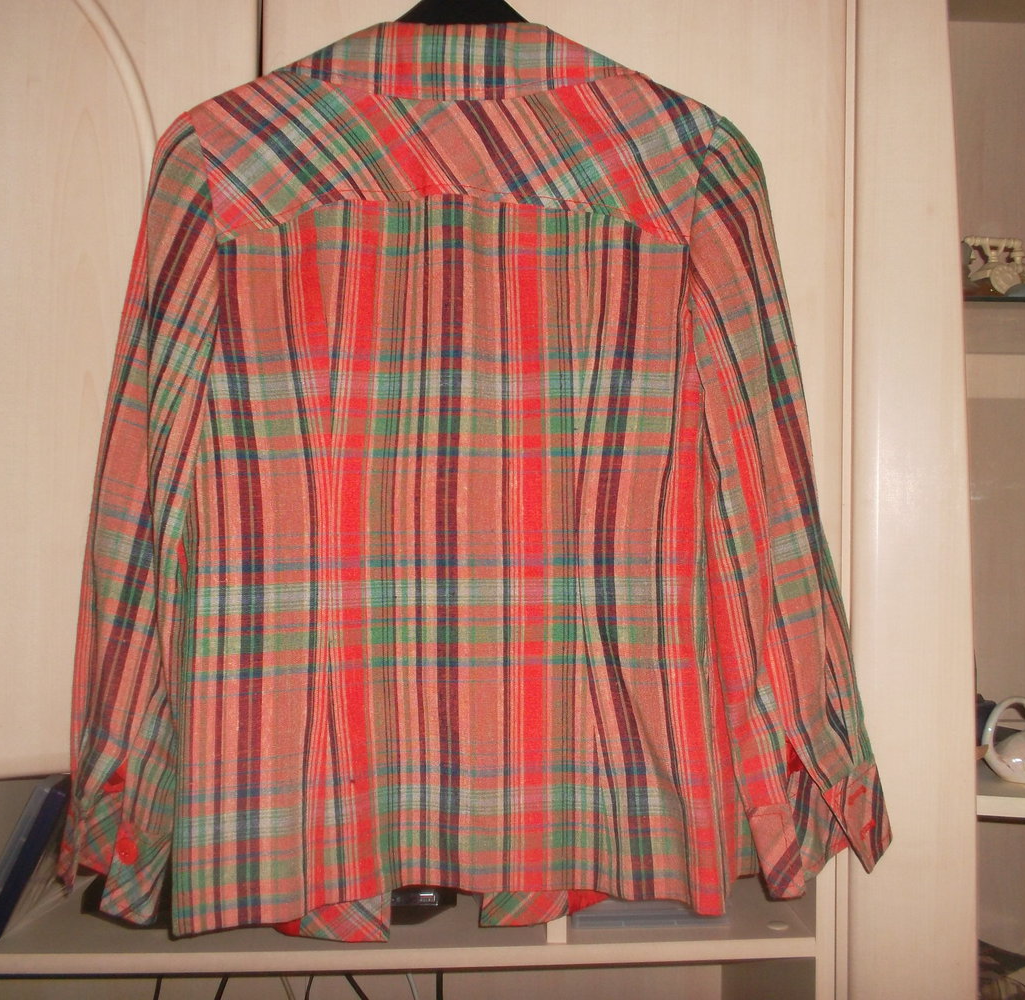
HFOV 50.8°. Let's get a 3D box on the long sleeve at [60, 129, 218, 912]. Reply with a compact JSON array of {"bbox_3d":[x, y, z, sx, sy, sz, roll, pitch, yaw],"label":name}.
[{"bbox_3d":[-0.284,0.014,0.820,0.098,0.600,0.100,3,0,-4],"label":"long sleeve"}]

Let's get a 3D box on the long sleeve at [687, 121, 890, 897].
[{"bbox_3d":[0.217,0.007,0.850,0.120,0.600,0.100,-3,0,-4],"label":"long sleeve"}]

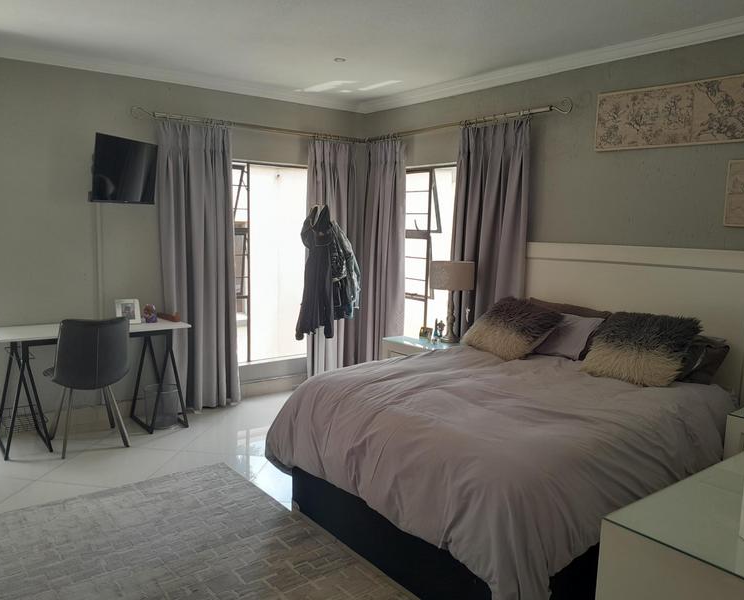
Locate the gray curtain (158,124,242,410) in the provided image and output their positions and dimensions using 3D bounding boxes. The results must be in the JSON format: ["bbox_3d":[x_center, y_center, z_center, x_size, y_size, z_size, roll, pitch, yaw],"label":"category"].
[{"bbox_3d":[-1.308,-0.217,4.599,0.610,2.187,0.143,-4,9,-38],"label":"gray curtain"}]

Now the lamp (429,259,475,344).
[{"bbox_3d":[0.580,0.013,4.325,0.314,0.567,0.314,1,7,0],"label":"lamp"}]

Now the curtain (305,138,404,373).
[{"bbox_3d":[-0.144,-0.261,5.176,0.625,2.182,0.640,-4,9,-38],"label":"curtain"}]

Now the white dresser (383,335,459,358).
[{"bbox_3d":[0.443,0.639,4.312,0.467,0.678,0.597,-4,9,-38],"label":"white dresser"}]

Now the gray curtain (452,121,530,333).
[{"bbox_3d":[0.817,-0.144,4.339,0.158,2.205,0.656,-4,9,-38],"label":"gray curtain"}]

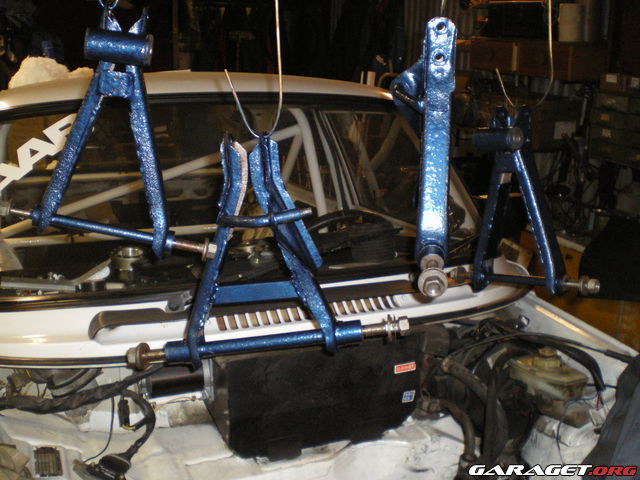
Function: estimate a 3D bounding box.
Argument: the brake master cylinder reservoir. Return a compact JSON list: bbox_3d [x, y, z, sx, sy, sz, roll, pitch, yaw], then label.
[{"bbox_3d":[0.463,0.294,1.420,0.085,0.125,0.140,-11,18,-37],"label":"brake master cylinder reservoir"}]

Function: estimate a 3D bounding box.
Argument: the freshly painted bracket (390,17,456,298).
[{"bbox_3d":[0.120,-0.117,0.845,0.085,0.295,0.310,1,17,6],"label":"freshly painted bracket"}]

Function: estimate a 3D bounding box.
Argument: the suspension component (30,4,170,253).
[{"bbox_3d":[-0.271,-0.145,0.899,0.200,0.300,0.075,11,9,12],"label":"suspension component"}]

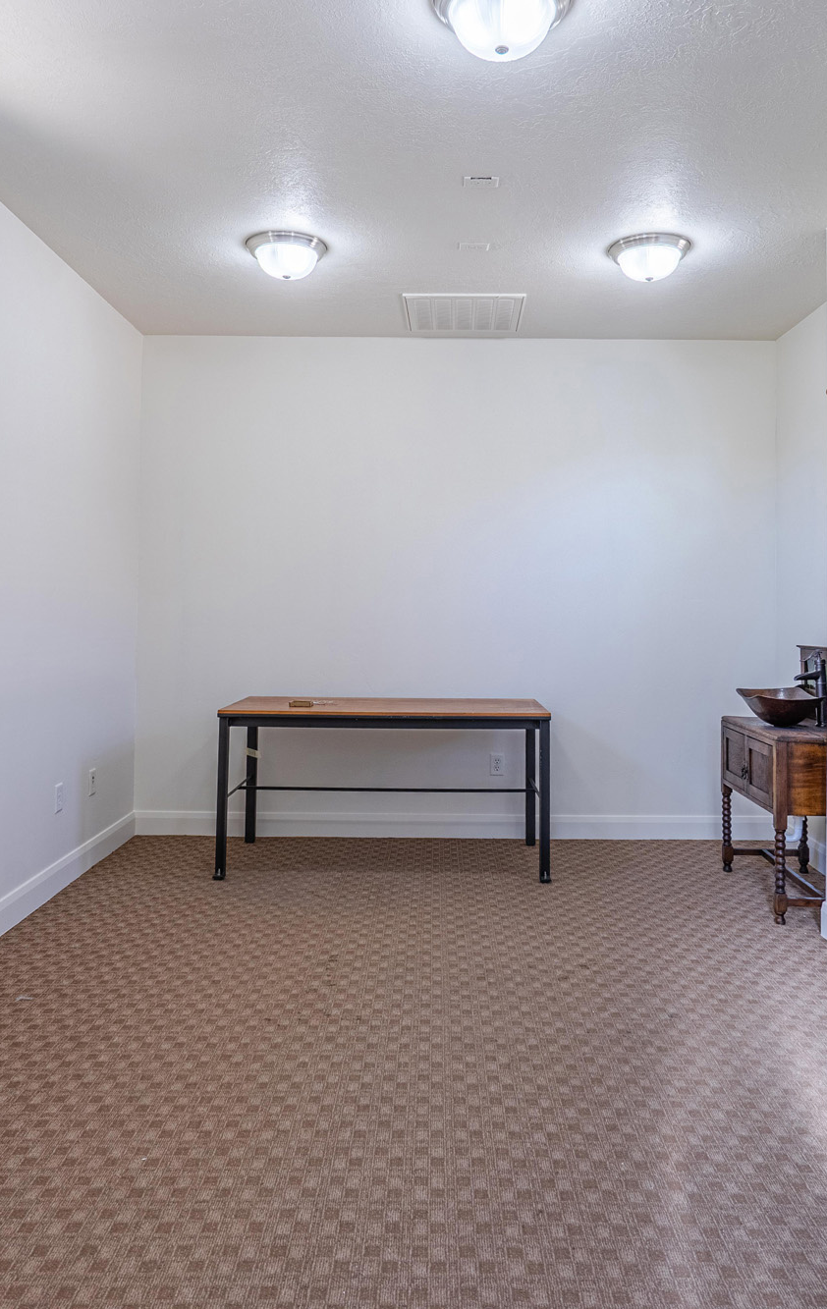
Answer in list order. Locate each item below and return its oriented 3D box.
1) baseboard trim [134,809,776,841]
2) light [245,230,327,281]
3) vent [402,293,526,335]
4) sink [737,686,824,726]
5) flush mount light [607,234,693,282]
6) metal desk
[{"bbox_3d":[0.222,0.923,4.739,3.458,0.140,0.016,1,1,1],"label":"baseboard trim"},{"bbox_3d":[-0.520,-1.599,3.583,0.338,0.132,0.338,1,1,1],"label":"light"},{"bbox_3d":[0.247,-1.691,4.364,0.578,0.020,0.579,1,1,1],"label":"vent"},{"bbox_3d":[1.598,0.242,3.811,0.390,0.145,0.390,1,1,1],"label":"sink"},{"bbox_3d":[0.967,-1.587,3.571,0.338,0.129,0.338,1,1,1],"label":"flush mount light"},{"bbox_3d":[-0.126,0.629,4.299,1.525,0.768,0.667,1,1,1],"label":"metal desk"}]

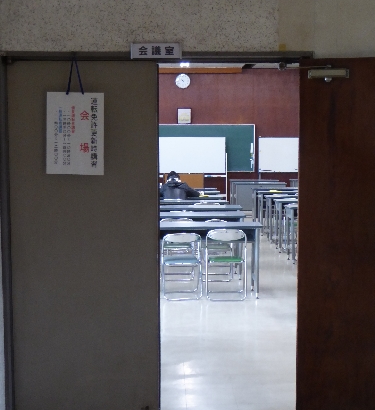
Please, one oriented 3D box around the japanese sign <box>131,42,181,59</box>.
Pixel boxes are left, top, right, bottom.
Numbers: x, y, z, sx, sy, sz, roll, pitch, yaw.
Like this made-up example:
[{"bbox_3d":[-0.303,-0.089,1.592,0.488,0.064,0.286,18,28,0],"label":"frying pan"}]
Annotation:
[{"bbox_3d":[-0.160,-0.801,3.994,0.264,0.081,0.018,0,5,-1],"label":"japanese sign"}]

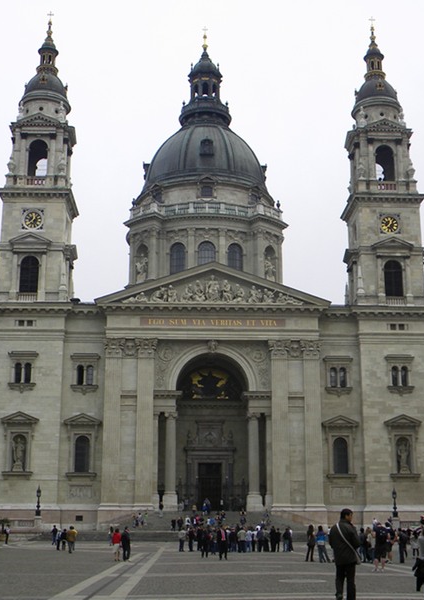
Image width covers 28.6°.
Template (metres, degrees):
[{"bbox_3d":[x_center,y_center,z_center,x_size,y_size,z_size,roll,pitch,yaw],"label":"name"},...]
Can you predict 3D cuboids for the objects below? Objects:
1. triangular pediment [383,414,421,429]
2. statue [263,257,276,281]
[{"bbox_3d":[22.401,14.288,98.166,4.543,1.582,1.021,1,-16,-2],"label":"triangular pediment"},{"bbox_3d":[9.824,-5.251,140.929,1.800,4.800,1.500,14,-20,-41],"label":"statue"}]

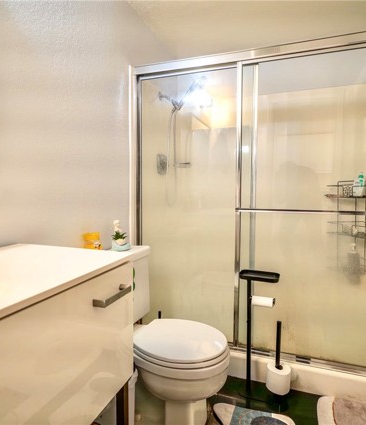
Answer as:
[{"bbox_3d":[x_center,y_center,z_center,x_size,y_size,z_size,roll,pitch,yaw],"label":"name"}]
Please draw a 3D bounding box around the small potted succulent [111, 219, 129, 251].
[{"bbox_3d":[-0.325,0.115,1.479,0.086,0.162,0.088,2,4,19],"label":"small potted succulent"}]

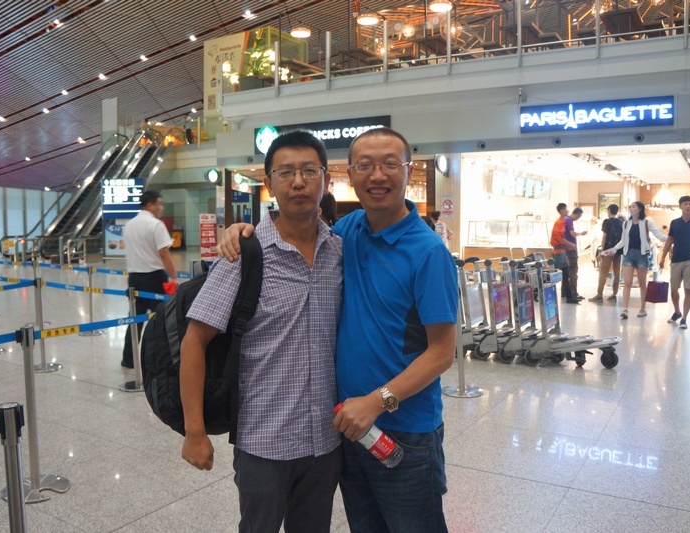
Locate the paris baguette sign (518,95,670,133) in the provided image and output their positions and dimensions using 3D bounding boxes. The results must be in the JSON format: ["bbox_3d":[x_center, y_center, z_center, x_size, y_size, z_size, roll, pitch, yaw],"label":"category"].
[{"bbox_3d":[5.525,-3.324,13.150,3.130,0.620,0.140,2,4,28],"label":"paris baguette sign"}]

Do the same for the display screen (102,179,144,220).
[{"bbox_3d":[-7.439,-2.255,20.100,1.340,1.360,0.140,-1,4,-12],"label":"display screen"}]

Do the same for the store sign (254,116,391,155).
[{"bbox_3d":[-0.610,-3.565,16.400,4.310,0.770,0.140,2,4,28],"label":"store sign"}]

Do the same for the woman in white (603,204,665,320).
[{"bbox_3d":[4.305,-0.097,8.950,0.900,1.710,0.450,2,4,21],"label":"woman in white"}]

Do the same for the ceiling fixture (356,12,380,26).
[{"bbox_3d":[0.680,-7.371,17.900,0.670,0.170,0.670,0,4,0],"label":"ceiling fixture"}]

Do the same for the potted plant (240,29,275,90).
[{"bbox_3d":[-2.655,-6.175,18.200,1.000,1.920,1.000,2,4,28],"label":"potted plant"}]

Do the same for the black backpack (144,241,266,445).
[{"bbox_3d":[-0.418,0.223,1.810,0.300,0.560,0.330,4,5,41],"label":"black backpack"}]

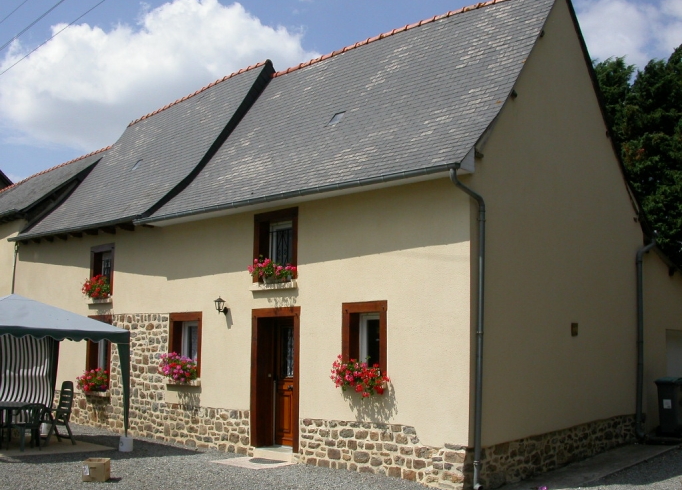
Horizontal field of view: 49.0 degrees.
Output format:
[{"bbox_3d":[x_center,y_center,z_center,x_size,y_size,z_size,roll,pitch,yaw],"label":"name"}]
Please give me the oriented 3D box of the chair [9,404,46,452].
[{"bbox_3d":[-5.133,2.997,12.300,0.540,0.800,0.560,6,-10,-34],"label":"chair"}]

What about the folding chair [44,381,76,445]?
[{"bbox_3d":[-4.719,2.843,12.600,0.600,1.050,0.560,8,-11,-42],"label":"folding chair"}]

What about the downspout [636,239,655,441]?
[{"bbox_3d":[5.755,1.811,14.200,0.150,3.750,0.650,-6,-11,41],"label":"downspout"}]

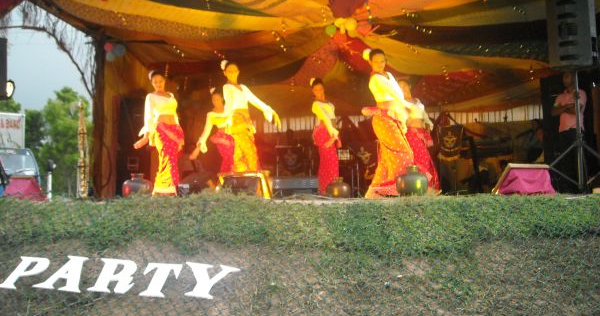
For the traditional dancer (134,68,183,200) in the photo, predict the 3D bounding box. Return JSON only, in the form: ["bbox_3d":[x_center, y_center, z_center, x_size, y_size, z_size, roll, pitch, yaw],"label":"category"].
[{"bbox_3d":[-1.724,-0.303,7.500,0.600,1.580,0.450,-1,-2,-12],"label":"traditional dancer"}]

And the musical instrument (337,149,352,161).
[{"bbox_3d":[0.719,-0.040,9.800,0.270,0.200,0.220,-2,-2,0],"label":"musical instrument"}]

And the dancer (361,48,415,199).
[{"bbox_3d":[0.937,-0.370,6.500,0.460,1.570,0.460,0,-2,-37],"label":"dancer"}]

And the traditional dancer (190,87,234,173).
[{"bbox_3d":[-1.276,-0.258,8.950,0.620,1.570,0.500,-2,-2,-6],"label":"traditional dancer"}]

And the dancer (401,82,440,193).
[{"bbox_3d":[1.728,-0.308,8.700,0.480,1.550,0.420,-1,-2,-20],"label":"dancer"}]

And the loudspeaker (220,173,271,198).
[{"bbox_3d":[-0.605,0.300,6.500,0.530,0.310,0.400,-2,-2,6],"label":"loudspeaker"}]

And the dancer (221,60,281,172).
[{"bbox_3d":[-0.583,-0.335,7.000,0.620,1.580,0.450,-1,-2,-23],"label":"dancer"}]

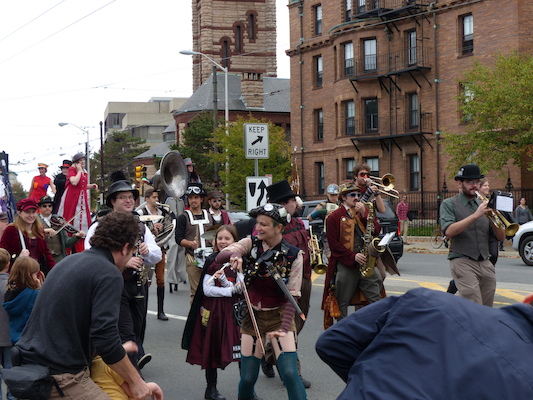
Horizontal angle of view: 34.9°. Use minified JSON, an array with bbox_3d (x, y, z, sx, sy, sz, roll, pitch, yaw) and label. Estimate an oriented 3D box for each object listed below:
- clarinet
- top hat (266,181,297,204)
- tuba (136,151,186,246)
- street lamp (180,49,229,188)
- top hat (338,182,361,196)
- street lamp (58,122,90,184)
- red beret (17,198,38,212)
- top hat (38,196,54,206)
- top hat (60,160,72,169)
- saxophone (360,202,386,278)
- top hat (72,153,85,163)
[{"bbox_3d":[-1.030,0.481,6.900,0.080,0.660,0.085,3,-20,-11],"label":"clarinet"},{"bbox_3d":[0.137,-0.069,7.500,0.295,0.175,0.260,-16,0,3],"label":"top hat"},{"bbox_3d":[-1.431,-0.021,11.600,0.780,1.280,0.700,-2,0,36],"label":"tuba"},{"bbox_3d":[-3.154,-2.880,42.056,2.600,9.100,0.350,-1,0,-22],"label":"street lamp"},{"bbox_3d":[0.851,-0.107,8.600,0.280,0.140,0.250,-6,2,44],"label":"top hat"},{"bbox_3d":[-17.810,-2.595,78.529,2.750,9.000,0.350,-1,0,-22],"label":"street lamp"},{"bbox_3d":[-2.511,0.058,8.900,0.240,0.130,0.270,-5,1,-23],"label":"red beret"},{"bbox_3d":[-3.142,0.016,12.100,0.260,0.130,0.290,-1,0,-11],"label":"top hat"},{"bbox_3d":[-3.759,-0.665,16.000,0.270,0.150,0.290,-1,0,-6],"label":"top hat"},{"bbox_3d":[1.044,0.387,8.300,0.340,0.750,0.200,2,-4,40],"label":"saxophone"},{"bbox_3d":[-3.355,-0.750,15.200,0.280,0.140,0.250,-16,0,31],"label":"top hat"}]

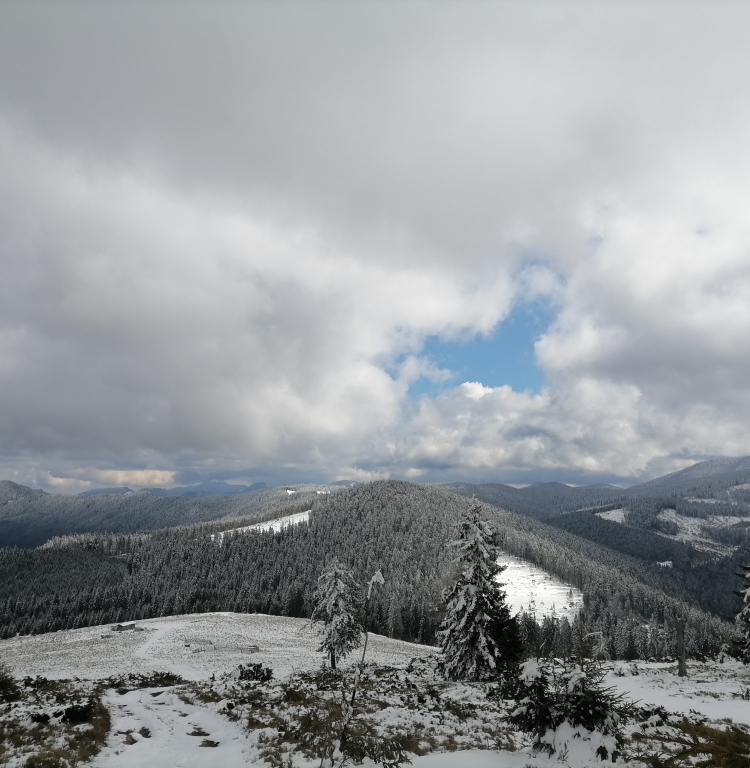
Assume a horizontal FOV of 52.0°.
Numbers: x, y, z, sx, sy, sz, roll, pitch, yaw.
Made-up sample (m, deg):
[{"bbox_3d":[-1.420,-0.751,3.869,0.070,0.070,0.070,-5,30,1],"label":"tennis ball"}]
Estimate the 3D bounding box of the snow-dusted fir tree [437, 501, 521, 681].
[{"bbox_3d":[3.293,6.478,24.354,2.628,5.644,2.628,0,-8,0],"label":"snow-dusted fir tree"}]

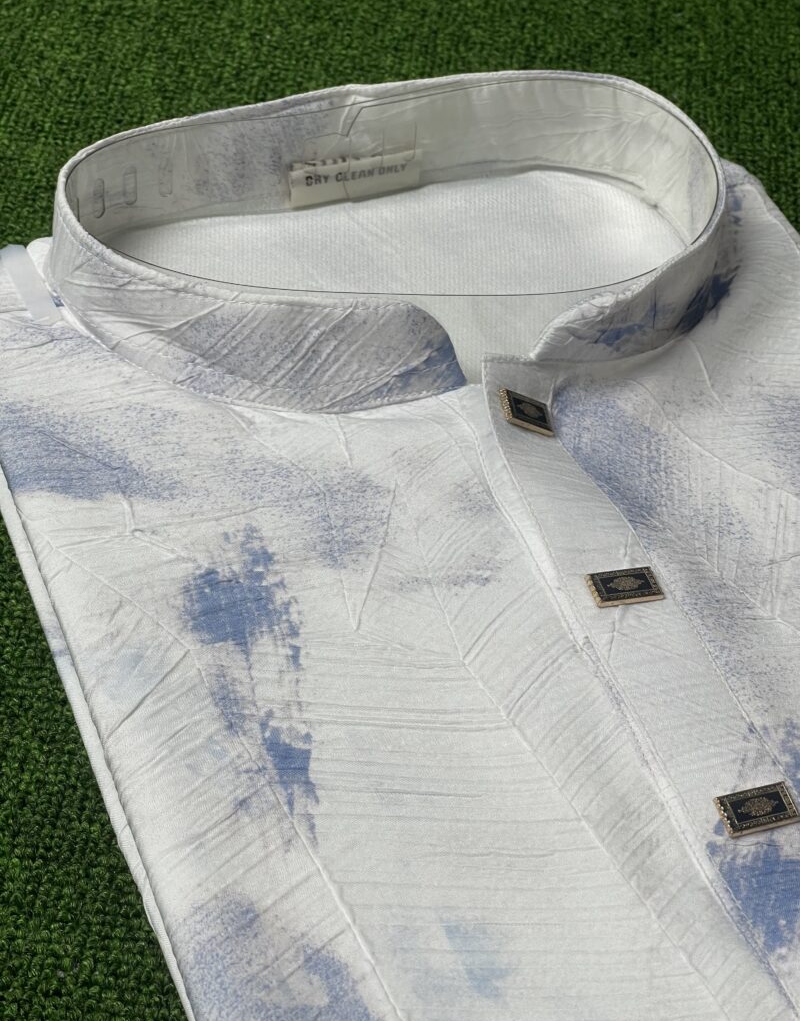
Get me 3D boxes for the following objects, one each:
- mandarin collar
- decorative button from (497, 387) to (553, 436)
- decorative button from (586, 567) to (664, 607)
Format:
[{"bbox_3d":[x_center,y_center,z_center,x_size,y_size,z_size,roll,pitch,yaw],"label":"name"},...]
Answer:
[{"bbox_3d":[-0.001,-0.068,0.491,0.165,0.041,0.080,-12,50,-18],"label":"mandarin collar"},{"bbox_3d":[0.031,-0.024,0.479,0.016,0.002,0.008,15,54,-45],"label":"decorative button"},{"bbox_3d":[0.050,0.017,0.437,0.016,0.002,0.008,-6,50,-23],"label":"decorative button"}]

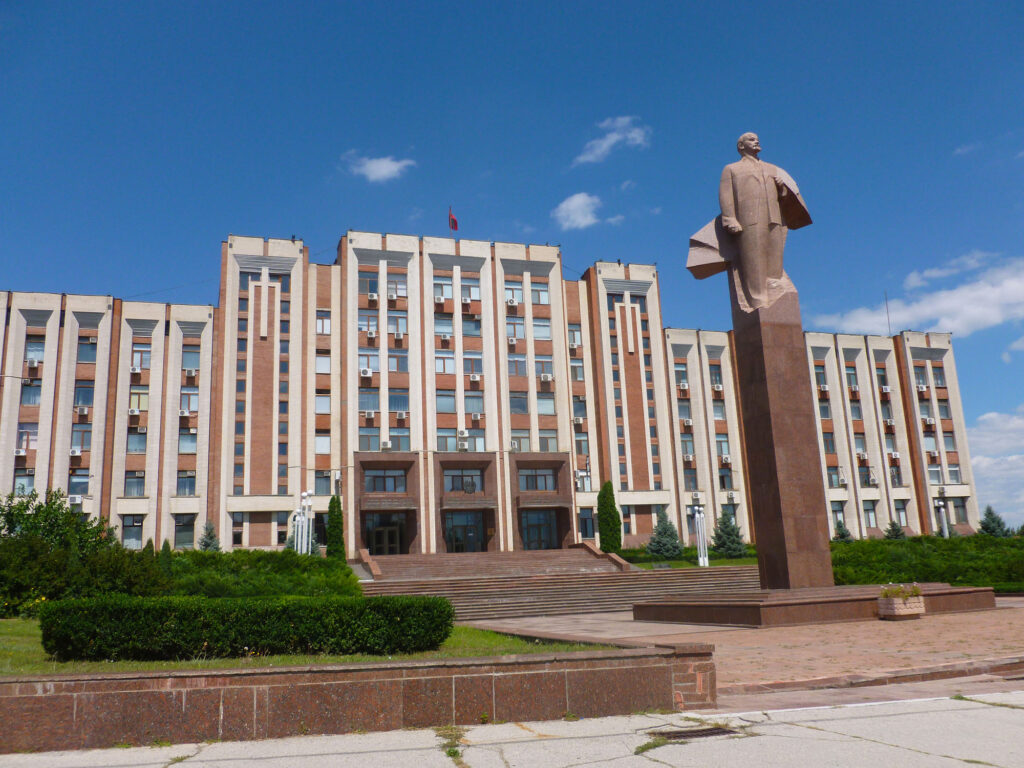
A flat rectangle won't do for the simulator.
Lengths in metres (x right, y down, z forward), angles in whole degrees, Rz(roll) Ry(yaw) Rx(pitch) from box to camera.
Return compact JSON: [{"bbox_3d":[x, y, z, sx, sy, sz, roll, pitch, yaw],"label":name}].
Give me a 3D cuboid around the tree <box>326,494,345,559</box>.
[{"bbox_3d":[-13.382,10.947,62.793,1.400,5.150,1.400,1,-13,-18],"label":"tree"}]

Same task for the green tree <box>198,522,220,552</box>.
[{"bbox_3d":[-19.372,10.544,53.084,2.100,3.500,2.000,1,-13,-17],"label":"green tree"}]

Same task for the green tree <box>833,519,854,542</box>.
[{"bbox_3d":[28.429,12.718,71.125,1.850,2.400,1.850,1,-13,-18],"label":"green tree"}]

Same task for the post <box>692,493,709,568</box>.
[{"bbox_3d":[12.936,10.215,56.560,0.650,4.350,0.600,1,-13,-17],"label":"post"}]

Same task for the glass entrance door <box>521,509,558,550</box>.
[{"bbox_3d":[2.394,12.762,72.261,3.400,3.700,0.250,1,-13,-18],"label":"glass entrance door"}]

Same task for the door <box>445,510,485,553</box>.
[{"bbox_3d":[-4.032,12.574,70.344,3.400,3.650,0.250,1,-13,-18],"label":"door"}]

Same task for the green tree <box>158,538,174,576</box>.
[{"bbox_3d":[-16.052,8.430,38.442,0.800,2.500,0.800,1,-13,-18],"label":"green tree"}]

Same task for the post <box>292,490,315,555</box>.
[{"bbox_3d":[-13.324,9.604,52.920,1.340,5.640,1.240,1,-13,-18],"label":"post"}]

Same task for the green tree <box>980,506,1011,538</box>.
[{"bbox_3d":[41.958,12.280,72.193,2.450,3.330,2.400,1,-13,-17],"label":"green tree"}]

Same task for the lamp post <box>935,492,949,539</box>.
[{"bbox_3d":[34.799,11.515,66.974,0.650,4.400,0.650,1,-13,-18],"label":"lamp post"}]

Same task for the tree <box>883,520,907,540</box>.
[{"bbox_3d":[31.901,12.576,68.924,1.850,2.250,1.800,1,-13,-17],"label":"tree"}]

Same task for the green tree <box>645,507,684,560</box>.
[{"bbox_3d":[11.515,11.386,62.715,2.650,3.870,2.550,1,-13,-17],"label":"green tree"}]

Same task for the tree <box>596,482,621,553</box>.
[{"bbox_3d":[7.732,10.860,66.043,1.800,6.020,1.800,1,-13,-17],"label":"tree"}]

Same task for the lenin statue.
[{"bbox_3d":[9.058,-6.056,31.169,4.600,7.500,2.500,1,-13,-18],"label":"lenin statue"}]

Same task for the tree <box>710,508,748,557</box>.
[{"bbox_3d":[16.760,11.584,64.338,2.550,3.730,2.500,1,-13,-17],"label":"tree"}]

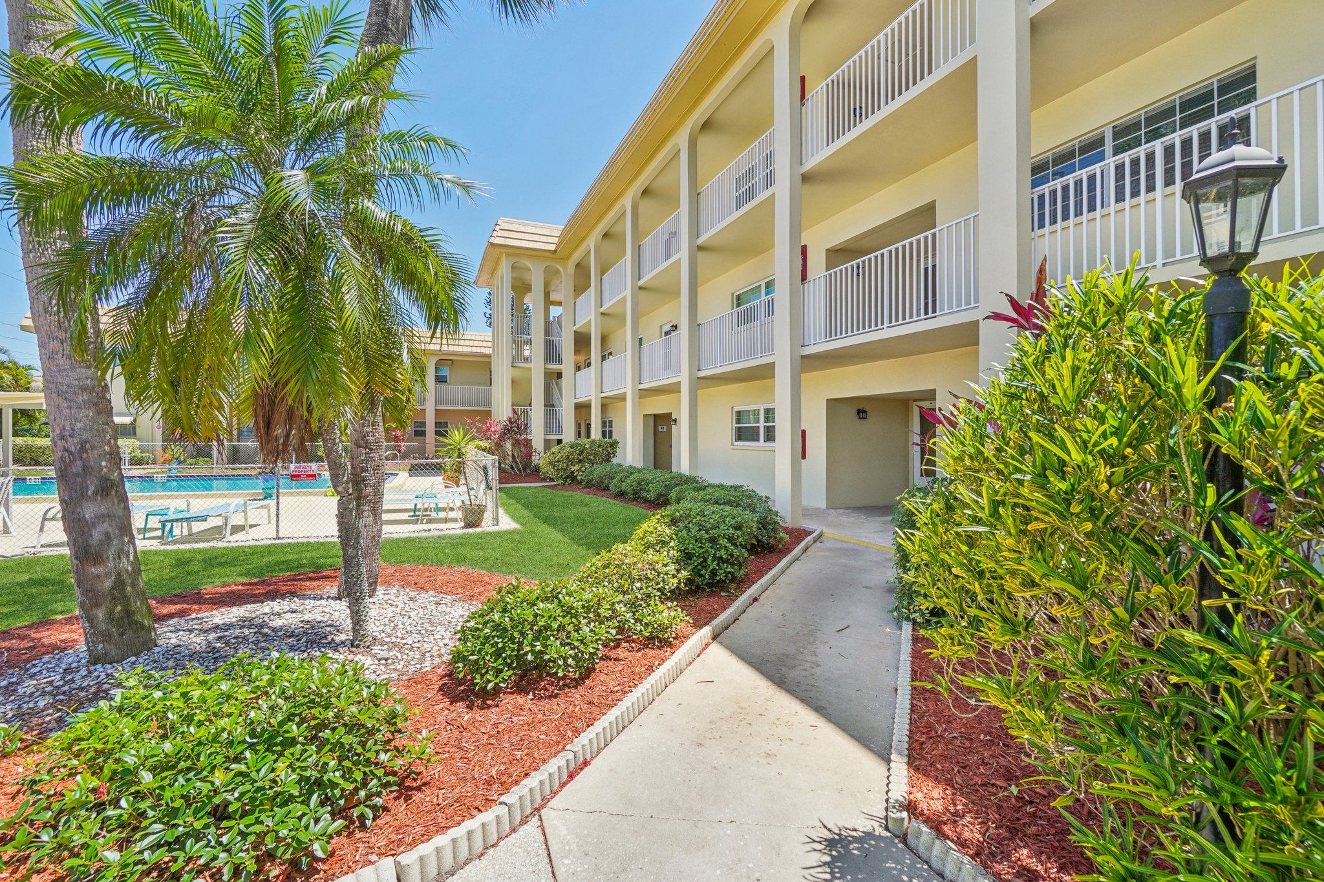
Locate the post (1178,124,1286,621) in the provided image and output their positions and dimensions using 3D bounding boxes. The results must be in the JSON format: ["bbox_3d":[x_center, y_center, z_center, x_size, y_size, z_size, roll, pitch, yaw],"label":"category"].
[{"bbox_3d":[1.575,0.250,1.550,0.210,2.330,0.210,1,0,-44],"label":"post"}]

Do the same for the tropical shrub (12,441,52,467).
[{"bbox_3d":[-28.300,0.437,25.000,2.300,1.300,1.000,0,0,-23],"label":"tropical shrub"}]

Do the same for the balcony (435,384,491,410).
[{"bbox_3d":[-9.880,-2.110,27.750,2.950,1.180,1.200,0,0,-23],"label":"balcony"}]

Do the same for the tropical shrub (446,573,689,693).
[{"bbox_3d":[-0.600,1.149,3.850,0.900,0.490,1.450,0,1,41],"label":"tropical shrub"}]

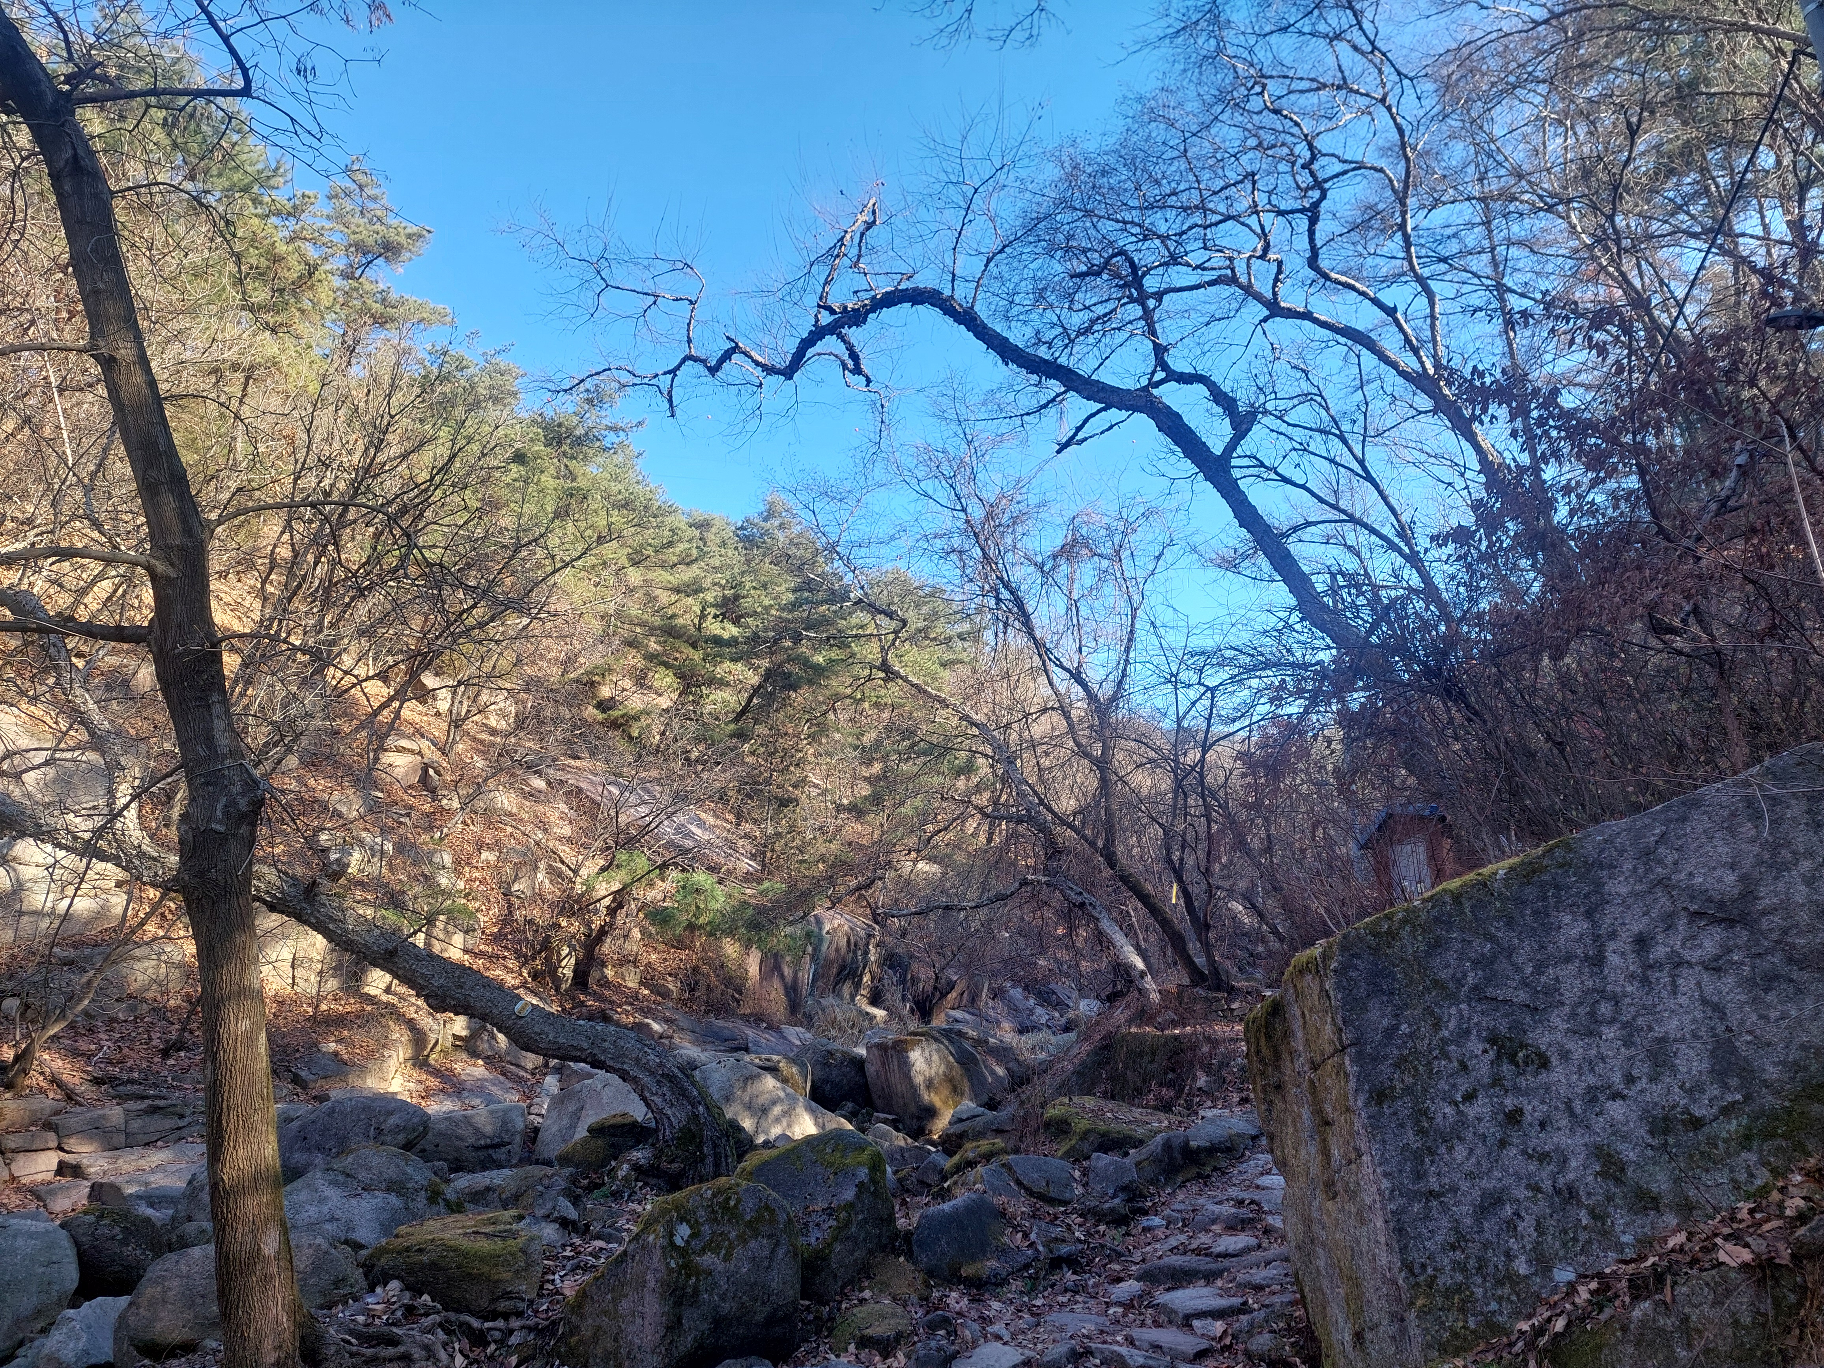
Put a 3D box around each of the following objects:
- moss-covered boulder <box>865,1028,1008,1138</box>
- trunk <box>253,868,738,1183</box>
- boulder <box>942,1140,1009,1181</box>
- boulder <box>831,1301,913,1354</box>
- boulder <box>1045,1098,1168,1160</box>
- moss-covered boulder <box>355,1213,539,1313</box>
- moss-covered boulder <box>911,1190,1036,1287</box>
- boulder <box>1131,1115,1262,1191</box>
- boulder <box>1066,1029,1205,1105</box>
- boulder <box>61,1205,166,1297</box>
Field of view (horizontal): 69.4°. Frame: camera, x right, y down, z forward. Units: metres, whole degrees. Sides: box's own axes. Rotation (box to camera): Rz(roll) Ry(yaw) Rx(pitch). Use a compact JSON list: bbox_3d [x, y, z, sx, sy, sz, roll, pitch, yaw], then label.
[{"bbox_3d":[0.193,3.130,10.373,1.108,0.794,0.887,0,-10,0],"label":"moss-covered boulder"},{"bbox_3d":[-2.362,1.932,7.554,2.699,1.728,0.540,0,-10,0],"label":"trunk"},{"bbox_3d":[0.366,2.790,7.727,0.372,0.205,0.335,0,-10,0],"label":"boulder"},{"bbox_3d":[-0.146,2.338,4.785,0.298,0.141,0.239,0,-10,0],"label":"boulder"},{"bbox_3d":[1.219,2.834,8.402,0.769,0.334,0.692,0,-10,0],"label":"boulder"},{"bbox_3d":[-1.965,2.469,5.644,0.725,0.349,0.544,3,-11,-18],"label":"moss-covered boulder"},{"bbox_3d":[0.258,2.385,5.673,0.533,0.337,0.427,0,-10,0],"label":"moss-covered boulder"},{"bbox_3d":[1.624,2.688,7.590,0.619,0.355,0.742,-7,-13,34],"label":"boulder"},{"bbox_3d":[1.681,2.882,9.941,1.005,0.539,0.603,0,-10,0],"label":"boulder"},{"bbox_3d":[-3.607,2.559,5.957,0.397,0.347,0.357,6,-12,-29],"label":"boulder"}]

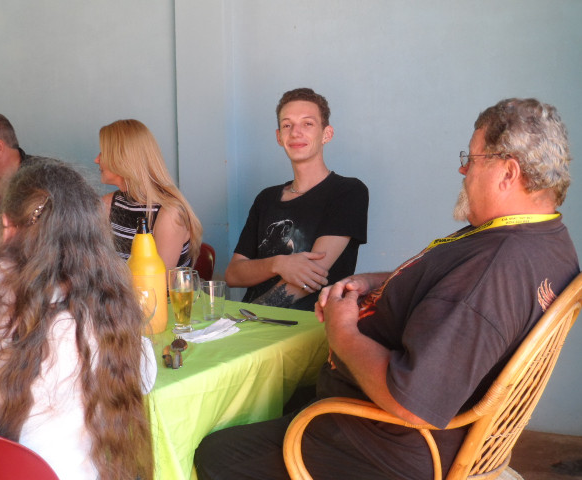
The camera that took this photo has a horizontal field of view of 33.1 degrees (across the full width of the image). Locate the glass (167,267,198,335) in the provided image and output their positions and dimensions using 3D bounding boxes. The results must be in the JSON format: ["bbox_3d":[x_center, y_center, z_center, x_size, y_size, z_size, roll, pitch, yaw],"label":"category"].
[{"bbox_3d":[-0.277,0.155,2.492,0.063,0.156,0.063,-1,8,0],"label":"glass"}]

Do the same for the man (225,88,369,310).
[{"bbox_3d":[-0.083,0.220,3.036,0.520,1.360,0.780,4,10,27],"label":"man"}]

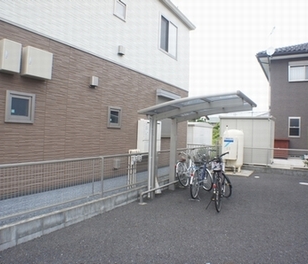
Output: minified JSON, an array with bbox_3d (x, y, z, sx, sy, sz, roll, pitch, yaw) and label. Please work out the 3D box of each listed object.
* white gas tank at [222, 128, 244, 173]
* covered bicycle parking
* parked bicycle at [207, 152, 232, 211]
[{"bbox_3d":[3.132,0.758,10.369,0.780,1.690,0.970,1,0,30],"label":"white gas tank"},{"bbox_3d":[1.054,0.414,5.970,2.060,2.250,2.120,1,0,29],"label":"covered bicycle parking"},{"bbox_3d":[1.470,1.018,5.670,0.580,1.060,1.750,2,0,22],"label":"parked bicycle"}]

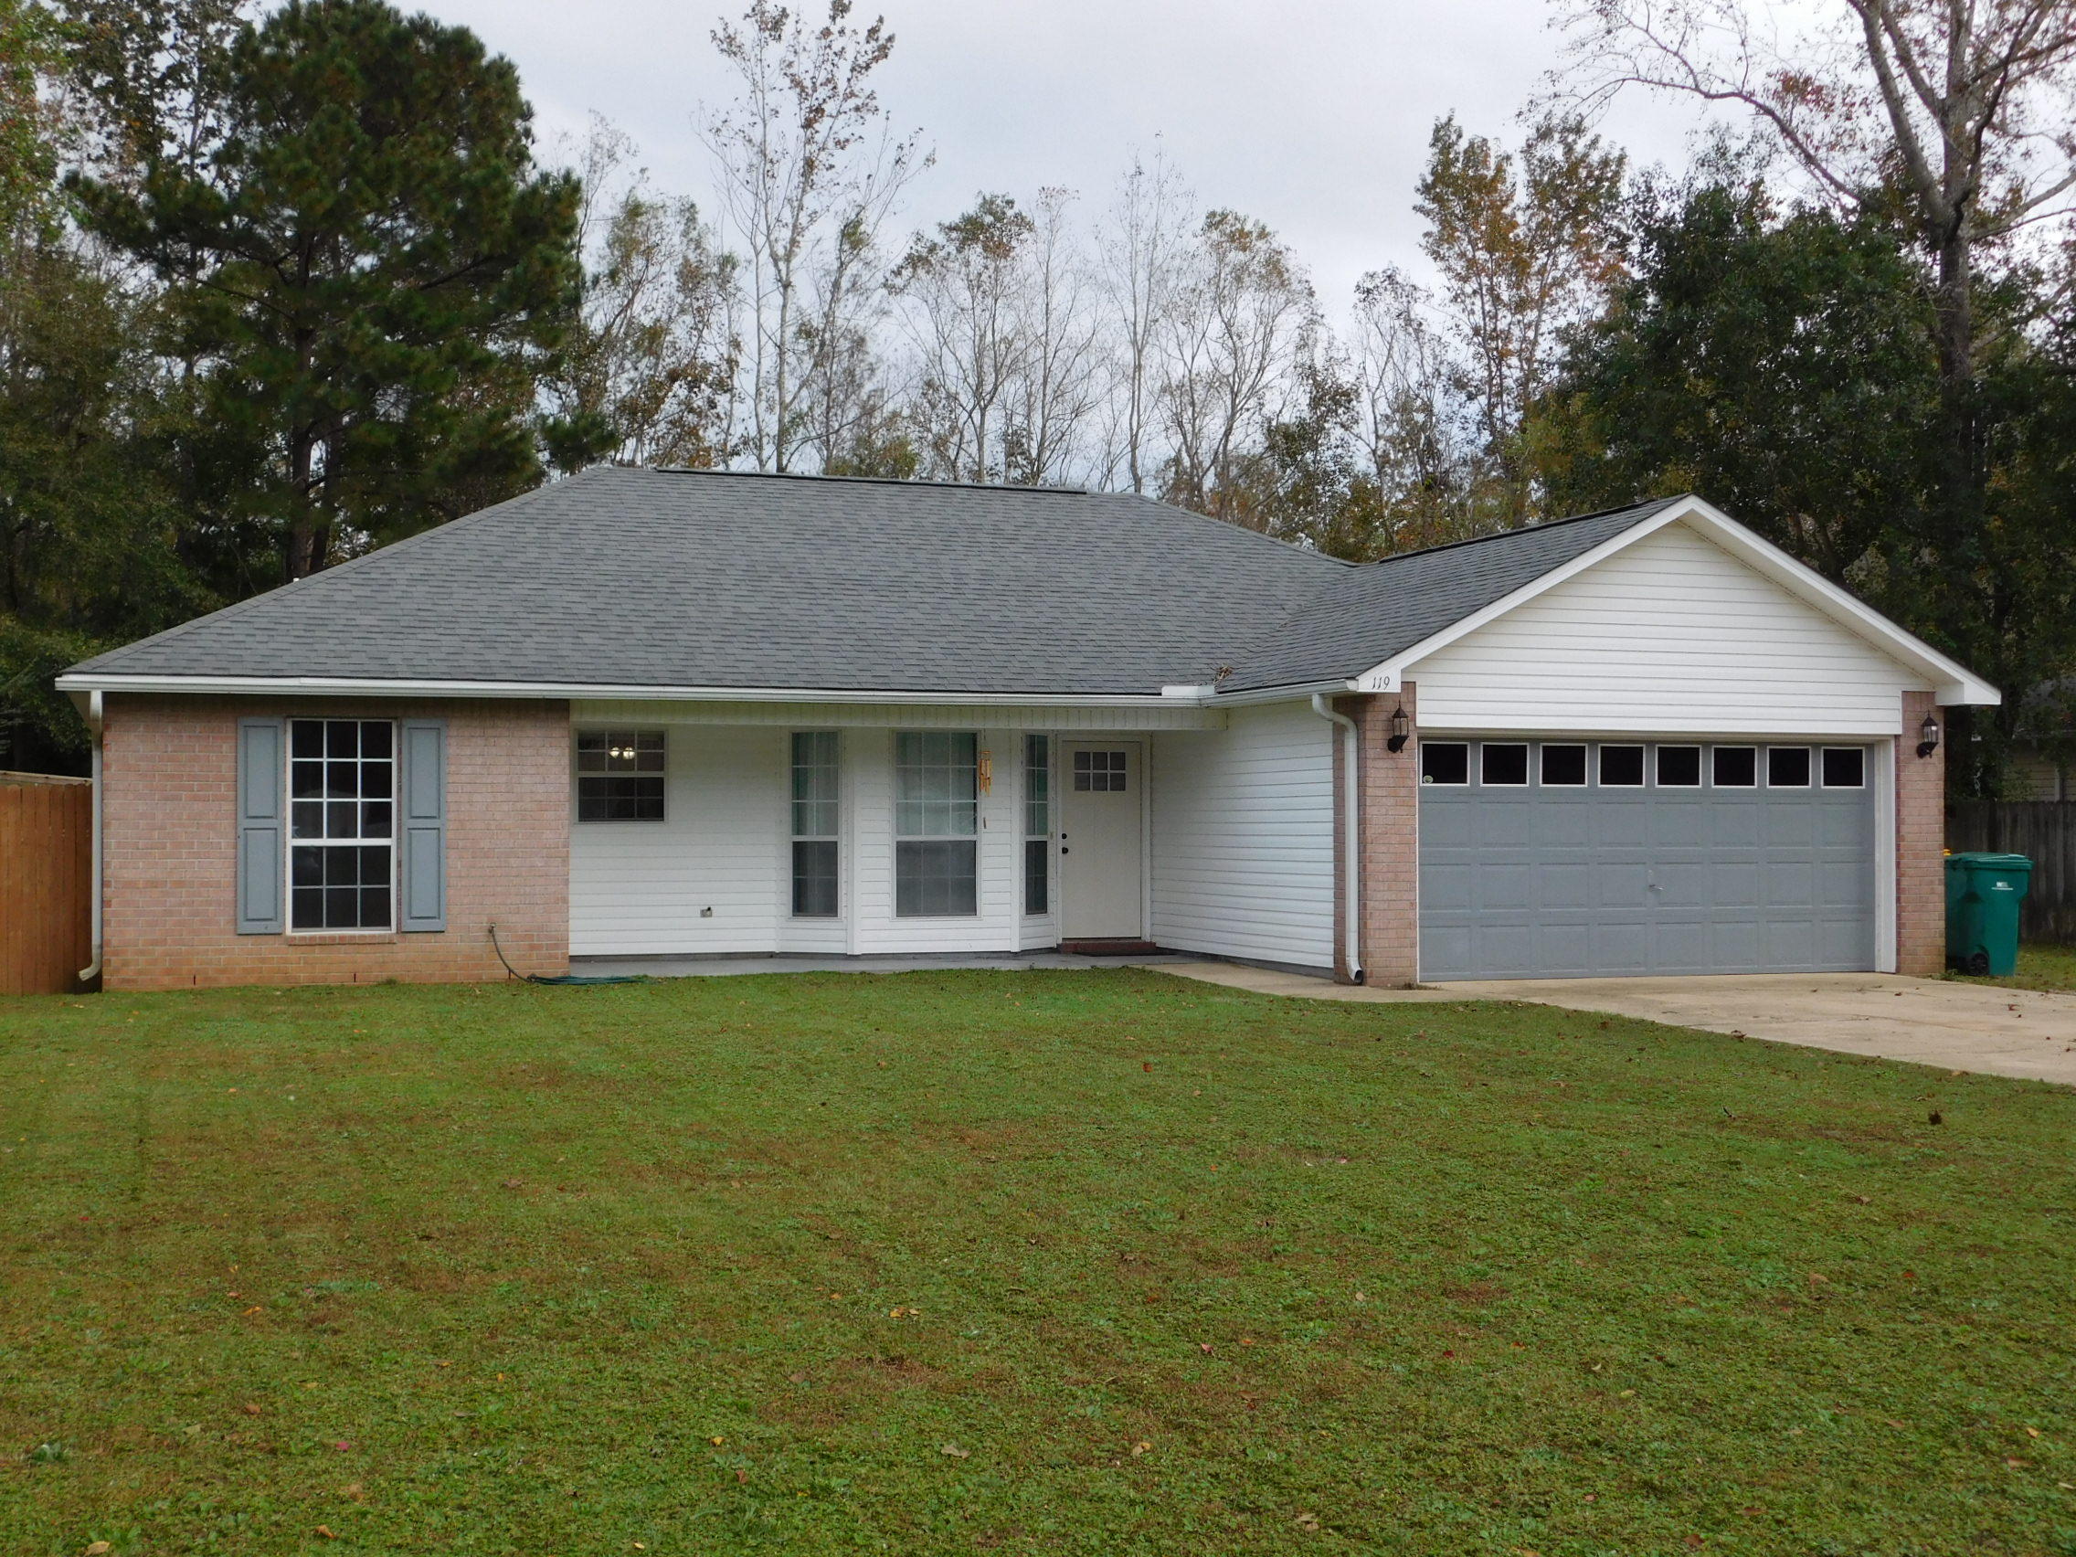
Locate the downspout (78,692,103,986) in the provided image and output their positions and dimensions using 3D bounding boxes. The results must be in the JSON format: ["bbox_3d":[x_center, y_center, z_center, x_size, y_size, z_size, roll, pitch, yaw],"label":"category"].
[{"bbox_3d":[-7.803,0.492,19.776,0.180,2.400,0.500,0,-1,-19],"label":"downspout"}]

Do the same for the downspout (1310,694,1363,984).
[{"bbox_3d":[2.553,0.513,20.427,0.380,2.460,0.230,0,-1,-19],"label":"downspout"}]

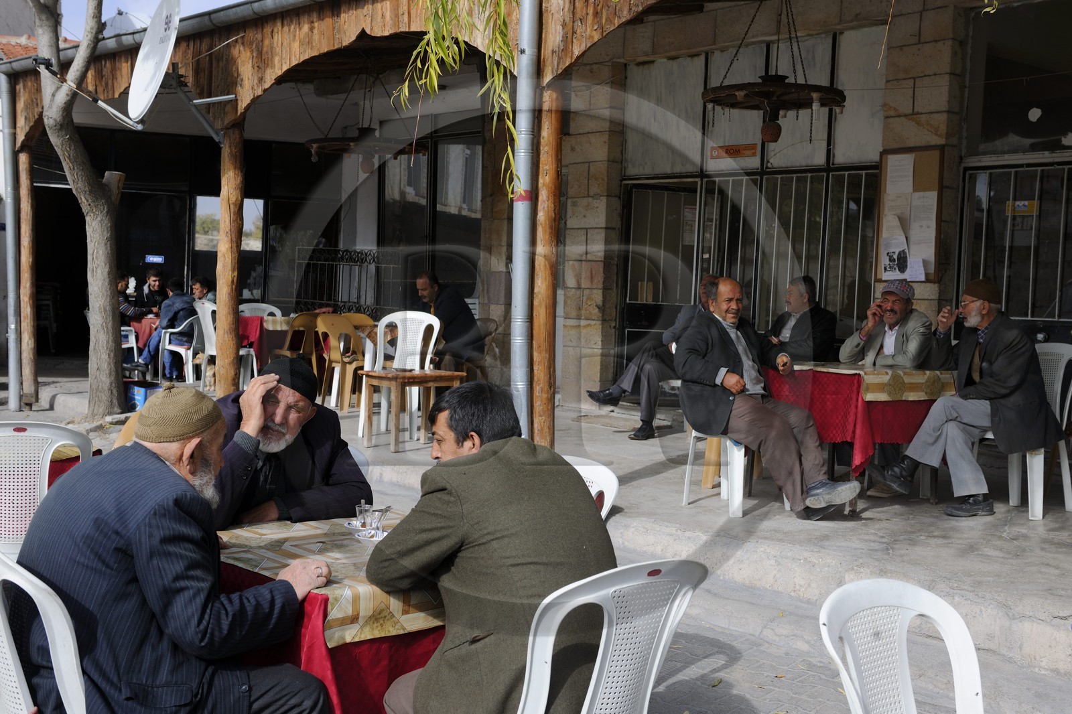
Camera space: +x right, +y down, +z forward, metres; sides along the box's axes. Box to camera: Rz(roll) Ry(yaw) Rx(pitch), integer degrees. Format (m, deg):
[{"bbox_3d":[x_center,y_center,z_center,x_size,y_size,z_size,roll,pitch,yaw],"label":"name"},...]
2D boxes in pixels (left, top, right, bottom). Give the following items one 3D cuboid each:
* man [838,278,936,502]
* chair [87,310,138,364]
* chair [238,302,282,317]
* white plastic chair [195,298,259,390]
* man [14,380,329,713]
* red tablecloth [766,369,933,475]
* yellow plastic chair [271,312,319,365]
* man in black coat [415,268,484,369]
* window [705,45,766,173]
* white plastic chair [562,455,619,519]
[{"bbox_3d":[2.071,0.162,7.701,0.560,1.220,0.740,3,4,25],"label":"man"},{"bbox_3d":[-4.639,-0.137,14.325,0.560,0.800,0.550,1,4,-13],"label":"chair"},{"bbox_3d":[-2.569,-0.089,12.184,0.470,0.860,0.540,2,5,11],"label":"chair"},{"bbox_3d":[-3.053,-0.107,12.922,0.520,0.860,0.460,-1,4,-35],"label":"white plastic chair"},{"bbox_3d":[-0.811,0.686,2.964,0.570,1.260,0.800,5,6,44],"label":"man"},{"bbox_3d":[1.782,0.326,7.490,0.860,0.550,0.860,-1,4,-38],"label":"red tablecloth"},{"bbox_3d":[-2.261,0.003,12.226,0.460,0.800,0.500,-1,4,-38],"label":"yellow plastic chair"},{"bbox_3d":[-0.797,-0.117,11.415,0.760,1.220,0.560,0,4,-23],"label":"man in black coat"},{"bbox_3d":[1.510,-1.882,10.032,0.050,0.940,0.635,-3,6,-39],"label":"window"},{"bbox_3d":[-0.101,0.763,3.853,0.460,0.890,0.530,4,4,37],"label":"white plastic chair"}]

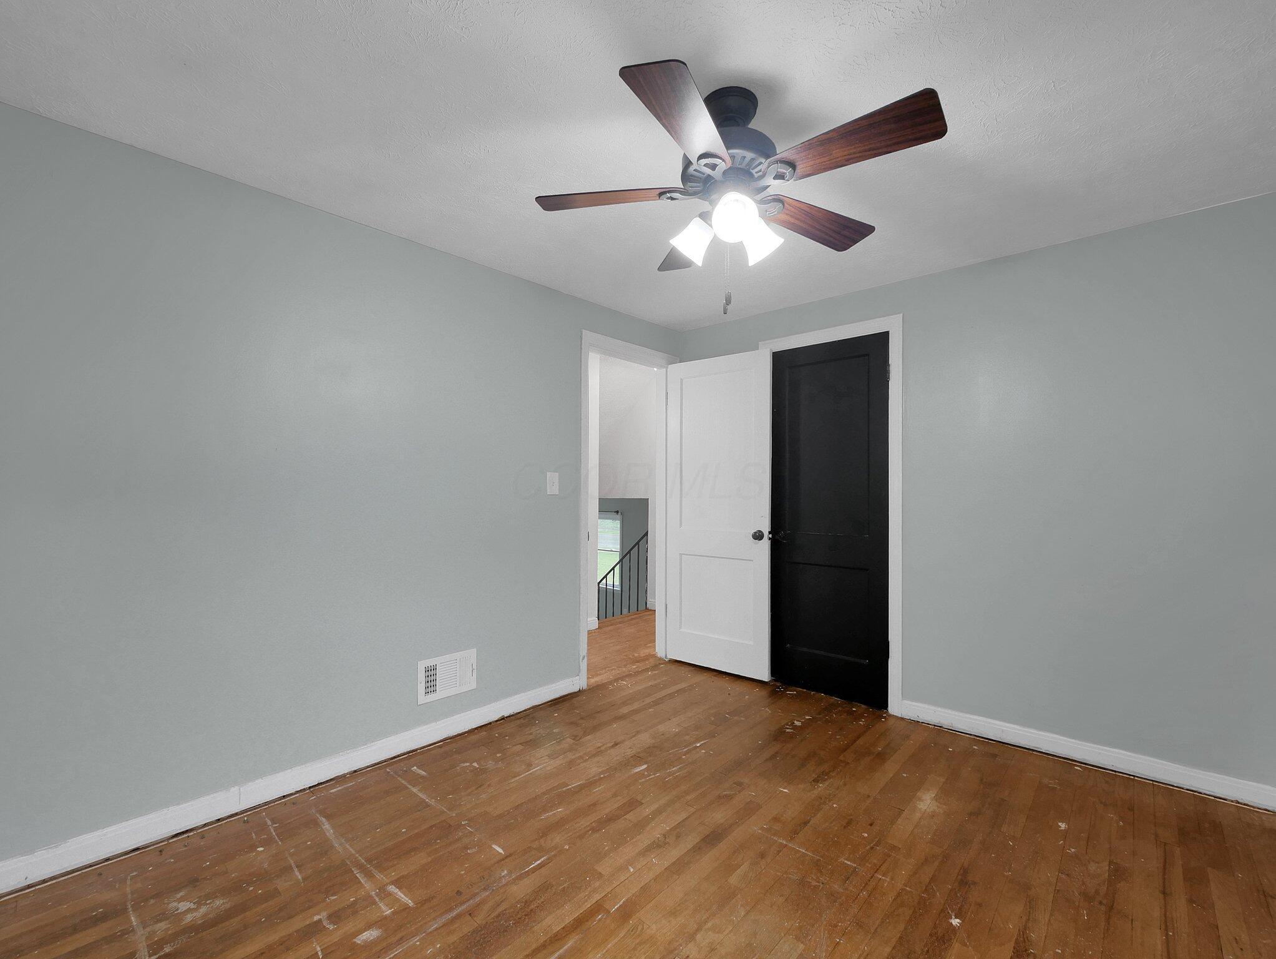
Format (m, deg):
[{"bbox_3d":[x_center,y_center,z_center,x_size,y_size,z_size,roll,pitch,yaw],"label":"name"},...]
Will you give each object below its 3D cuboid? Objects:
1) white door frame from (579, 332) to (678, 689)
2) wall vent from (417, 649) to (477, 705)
[{"bbox_3d":[-0.054,0.188,3.469,0.120,2.165,0.905,0,-1,45],"label":"white door frame"},{"bbox_3d":[-0.913,0.940,2.484,0.020,0.198,0.293,-1,-2,45],"label":"wall vent"}]

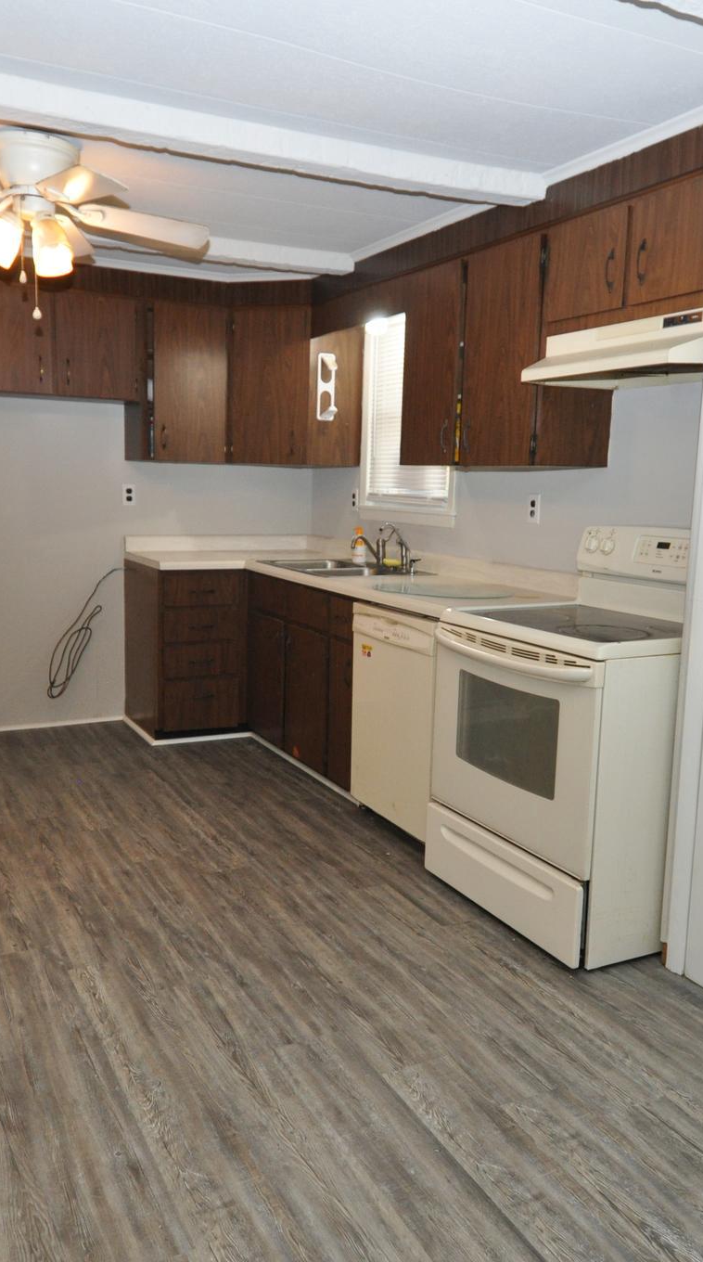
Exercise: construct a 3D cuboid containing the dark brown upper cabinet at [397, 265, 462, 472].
[{"bbox_3d":[0.460,-1.066,3.875,0.318,0.788,0.435,-4,10,-28],"label":"dark brown upper cabinet"}]

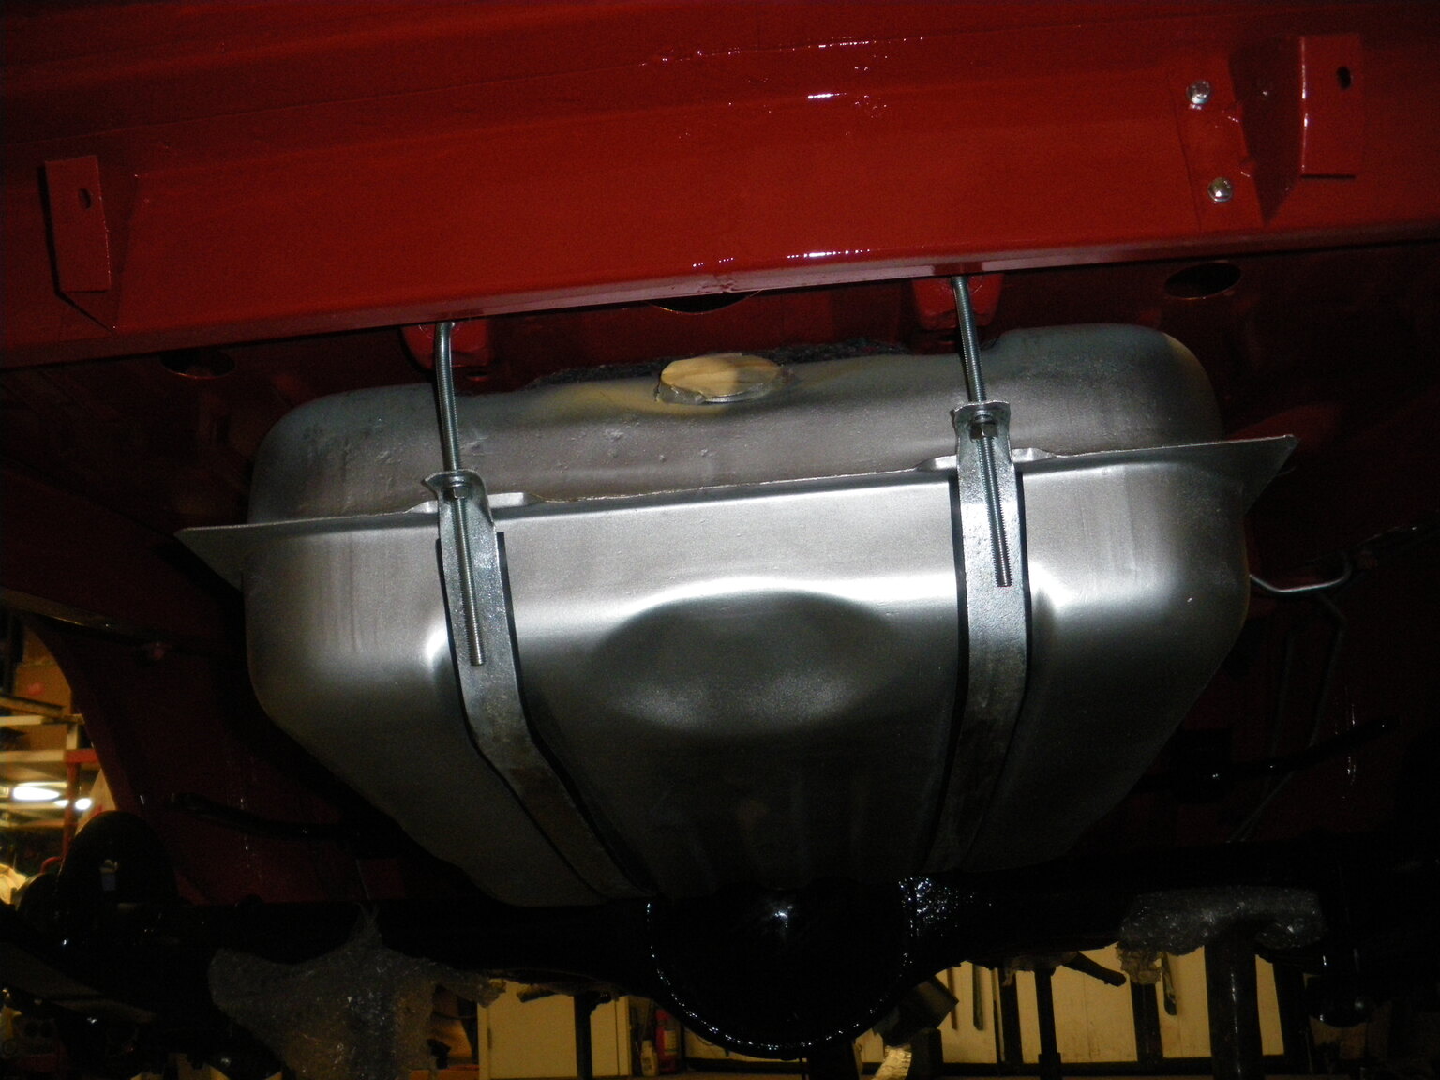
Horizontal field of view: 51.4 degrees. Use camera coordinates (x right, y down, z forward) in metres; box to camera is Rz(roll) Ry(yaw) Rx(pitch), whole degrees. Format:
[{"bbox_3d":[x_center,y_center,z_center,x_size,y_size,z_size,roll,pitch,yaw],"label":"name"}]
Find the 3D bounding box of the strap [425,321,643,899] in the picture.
[{"bbox_3d":[-0.151,0.095,1.317,0.056,0.325,0.630,-9,-23,1],"label":"strap"}]

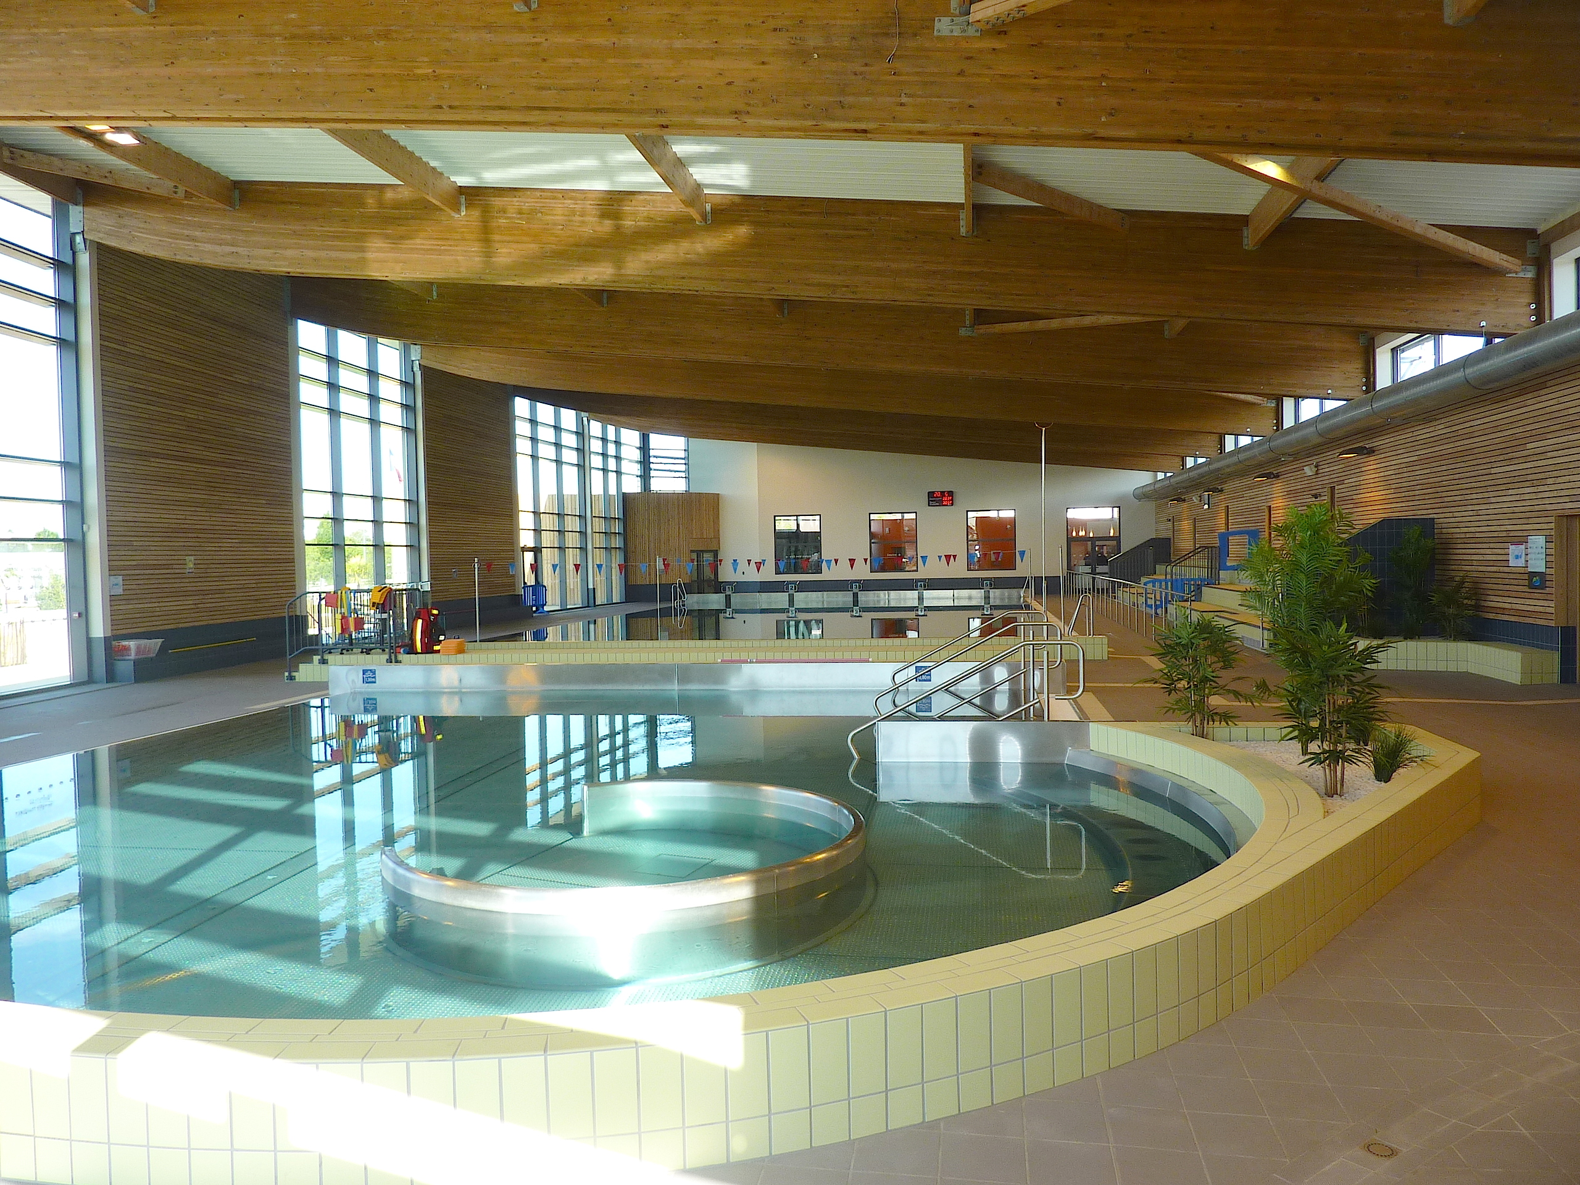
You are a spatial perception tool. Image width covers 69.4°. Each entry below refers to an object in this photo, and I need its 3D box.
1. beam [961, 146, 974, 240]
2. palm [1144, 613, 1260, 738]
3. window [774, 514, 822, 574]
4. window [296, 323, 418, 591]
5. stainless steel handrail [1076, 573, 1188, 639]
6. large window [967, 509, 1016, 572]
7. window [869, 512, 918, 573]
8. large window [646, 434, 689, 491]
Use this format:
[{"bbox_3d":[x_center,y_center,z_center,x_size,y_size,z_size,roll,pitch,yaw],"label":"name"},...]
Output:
[{"bbox_3d":[1.912,-4.873,12.288,0.100,0.430,6.000,-1,2,10],"label":"beam"},{"bbox_3d":[3.030,0.641,8.400,0.830,0.960,0.780,-1,2,10],"label":"palm"},{"bbox_3d":[0.337,-1.972,46.848,1.984,2.454,0.120,-1,2,10],"label":"window"},{"bbox_3d":[-9.981,-2.558,26.437,0.250,6.900,4.721,-1,2,13],"label":"window"},{"bbox_3d":[7.902,0.181,28.206,0.070,0.980,21.200,-1,2,9],"label":"stainless steel handrail"},{"bbox_3d":[8.029,-2.075,45.555,1.922,2.460,0.120,-1,2,10],"label":"large window"},{"bbox_3d":[4.203,-2.029,46.198,1.935,2.485,0.120,-1,2,10],"label":"window"},{"bbox_3d":[-5.074,-5.399,47.812,1.959,2.415,0.150,-2,2,-34],"label":"large window"}]

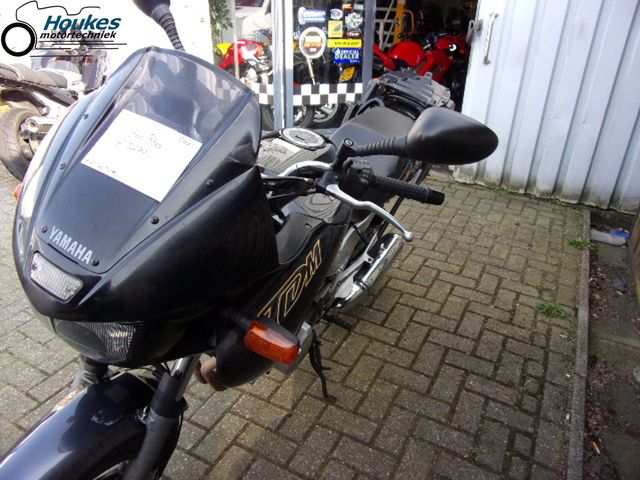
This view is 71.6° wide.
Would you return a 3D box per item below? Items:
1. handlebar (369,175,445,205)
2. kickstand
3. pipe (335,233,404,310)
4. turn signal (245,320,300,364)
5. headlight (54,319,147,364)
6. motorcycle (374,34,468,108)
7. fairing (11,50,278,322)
[{"bbox_3d":[0.190,-0.111,0.975,0.170,0.037,0.037,11,25,-13],"label":"handlebar"},{"bbox_3d":[0.008,0.457,1.608,0.075,0.315,0.070,1,26,31],"label":"kickstand"},{"bbox_3d":[0.216,0.124,1.860,0.120,0.130,0.490,27,35,16],"label":"pipe"},{"bbox_3d":[-0.100,0.210,0.910,0.105,0.055,0.060,28,35,17],"label":"turn signal"},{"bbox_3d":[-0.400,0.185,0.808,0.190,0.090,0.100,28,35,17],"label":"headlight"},{"bbox_3d":[1.131,-1.776,5.149,2.000,1.120,0.750,15,30,27],"label":"motorcycle"},{"bbox_3d":[-0.308,-0.081,0.788,0.420,0.430,0.370,28,35,17],"label":"fairing"}]

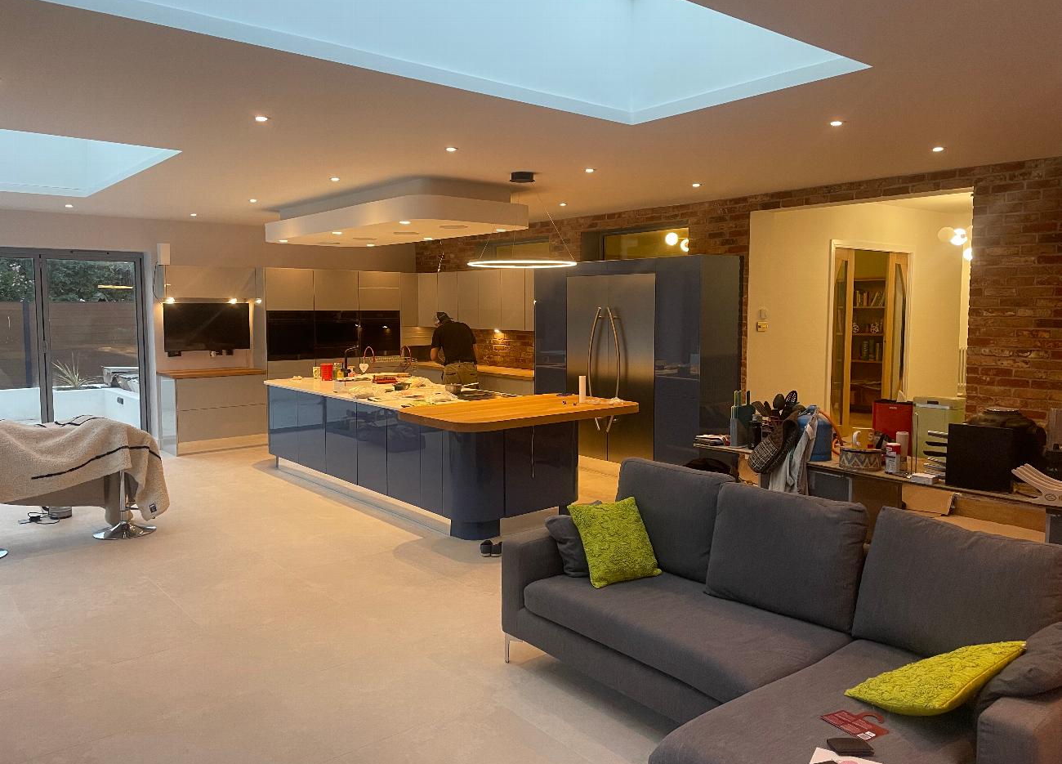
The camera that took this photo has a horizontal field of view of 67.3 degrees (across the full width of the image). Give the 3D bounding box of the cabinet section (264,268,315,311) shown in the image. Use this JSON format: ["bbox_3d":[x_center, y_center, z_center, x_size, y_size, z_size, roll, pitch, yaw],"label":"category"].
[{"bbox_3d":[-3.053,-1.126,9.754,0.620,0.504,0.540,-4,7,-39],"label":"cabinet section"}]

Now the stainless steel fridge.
[{"bbox_3d":[0.967,-0.130,8.015,0.650,1.850,1.172,-4,7,-40],"label":"stainless steel fridge"}]

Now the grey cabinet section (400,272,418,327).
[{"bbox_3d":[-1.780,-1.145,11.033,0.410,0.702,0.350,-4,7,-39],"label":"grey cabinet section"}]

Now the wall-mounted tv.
[{"bbox_3d":[-3.841,-0.655,9.525,0.990,0.560,0.070,-4,7,-40],"label":"wall-mounted tv"}]

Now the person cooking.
[{"bbox_3d":[-0.875,-0.017,9.364,0.580,1.620,0.580,0,5,-3],"label":"person cooking"}]

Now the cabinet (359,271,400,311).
[{"bbox_3d":[-2.156,-1.195,10.578,0.605,0.497,0.590,-4,7,-40],"label":"cabinet"}]

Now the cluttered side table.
[{"bbox_3d":[2.059,0.871,4.614,0.600,0.760,2.320,-4,7,-40],"label":"cluttered side table"}]

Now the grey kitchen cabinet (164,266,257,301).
[{"bbox_3d":[-3.812,-1.166,9.394,1.010,0.362,0.370,-4,7,-40],"label":"grey kitchen cabinet"}]

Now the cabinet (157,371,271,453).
[{"bbox_3d":[-3.736,0.330,9.408,1.050,0.900,0.668,-4,7,-40],"label":"cabinet"}]

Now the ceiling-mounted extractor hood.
[{"bbox_3d":[-1.370,-1.530,7.461,1.110,0.335,2.930,-4,7,-40],"label":"ceiling-mounted extractor hood"}]

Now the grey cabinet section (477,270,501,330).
[{"bbox_3d":[-0.373,-1.019,9.889,0.340,0.717,0.465,-4,7,-39],"label":"grey cabinet section"}]

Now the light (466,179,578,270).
[{"bbox_3d":[-0.063,-1.197,5.972,0.824,0.670,0.824,0,5,0],"label":"light"}]

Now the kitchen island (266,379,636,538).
[{"bbox_3d":[-0.932,0.537,7.283,1.690,0.905,3.690,-4,7,-40],"label":"kitchen island"}]

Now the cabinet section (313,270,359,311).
[{"bbox_3d":[-2.581,-1.161,10.141,0.603,0.504,0.540,-4,7,-39],"label":"cabinet section"}]

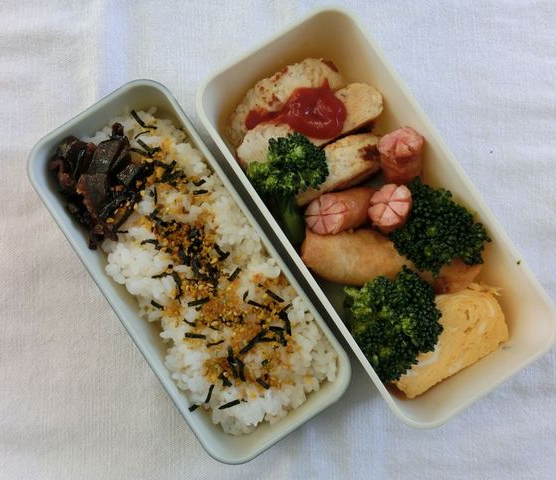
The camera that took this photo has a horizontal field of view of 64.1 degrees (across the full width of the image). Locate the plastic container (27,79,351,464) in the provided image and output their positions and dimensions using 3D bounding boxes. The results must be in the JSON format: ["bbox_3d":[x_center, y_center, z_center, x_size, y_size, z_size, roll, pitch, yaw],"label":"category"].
[{"bbox_3d":[-0.041,0.014,0.227,0.077,0.046,0.176,-34,88,-2],"label":"plastic container"}]

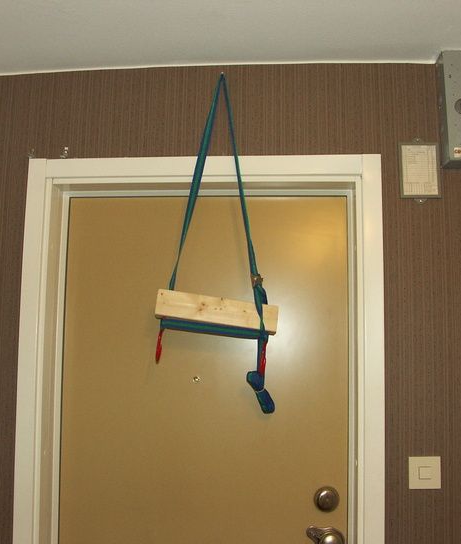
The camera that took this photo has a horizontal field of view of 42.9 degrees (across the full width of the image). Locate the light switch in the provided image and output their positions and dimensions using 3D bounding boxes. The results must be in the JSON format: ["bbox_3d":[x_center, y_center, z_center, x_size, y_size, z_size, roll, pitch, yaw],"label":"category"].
[{"bbox_3d":[0.511,0.528,1.539,0.082,0.082,0.014,0,-6,5],"label":"light switch"}]

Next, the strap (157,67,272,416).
[{"bbox_3d":[-0.038,-0.095,1.613,0.338,0.949,0.085,0,-6,5],"label":"strap"}]

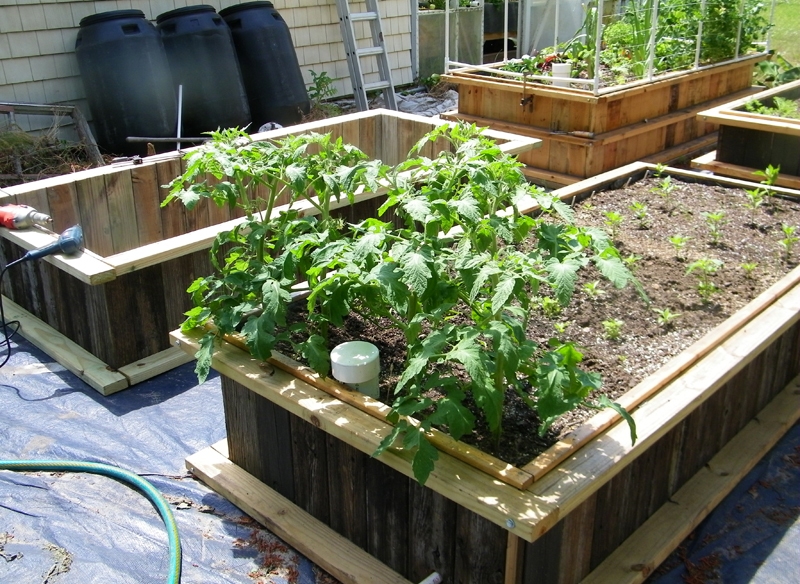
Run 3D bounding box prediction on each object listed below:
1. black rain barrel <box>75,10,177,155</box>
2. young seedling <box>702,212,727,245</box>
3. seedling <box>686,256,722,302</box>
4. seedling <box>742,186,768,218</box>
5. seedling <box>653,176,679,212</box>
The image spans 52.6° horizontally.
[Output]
[{"bbox_3d":[-1.922,-1.483,5.746,0.600,0.950,0.600,-14,19,-15],"label":"black rain barrel"},{"bbox_3d":[1.179,-0.237,3.010,0.100,0.112,0.095,-1,22,0],"label":"young seedling"},{"bbox_3d":[0.952,-0.041,2.518,0.120,0.155,0.114,9,25,21],"label":"seedling"},{"bbox_3d":[1.427,-0.344,3.247,0.096,0.118,0.093,-1,22,0],"label":"seedling"},{"bbox_3d":[1.119,-0.413,3.393,0.114,0.140,0.108,8,24,17],"label":"seedling"}]

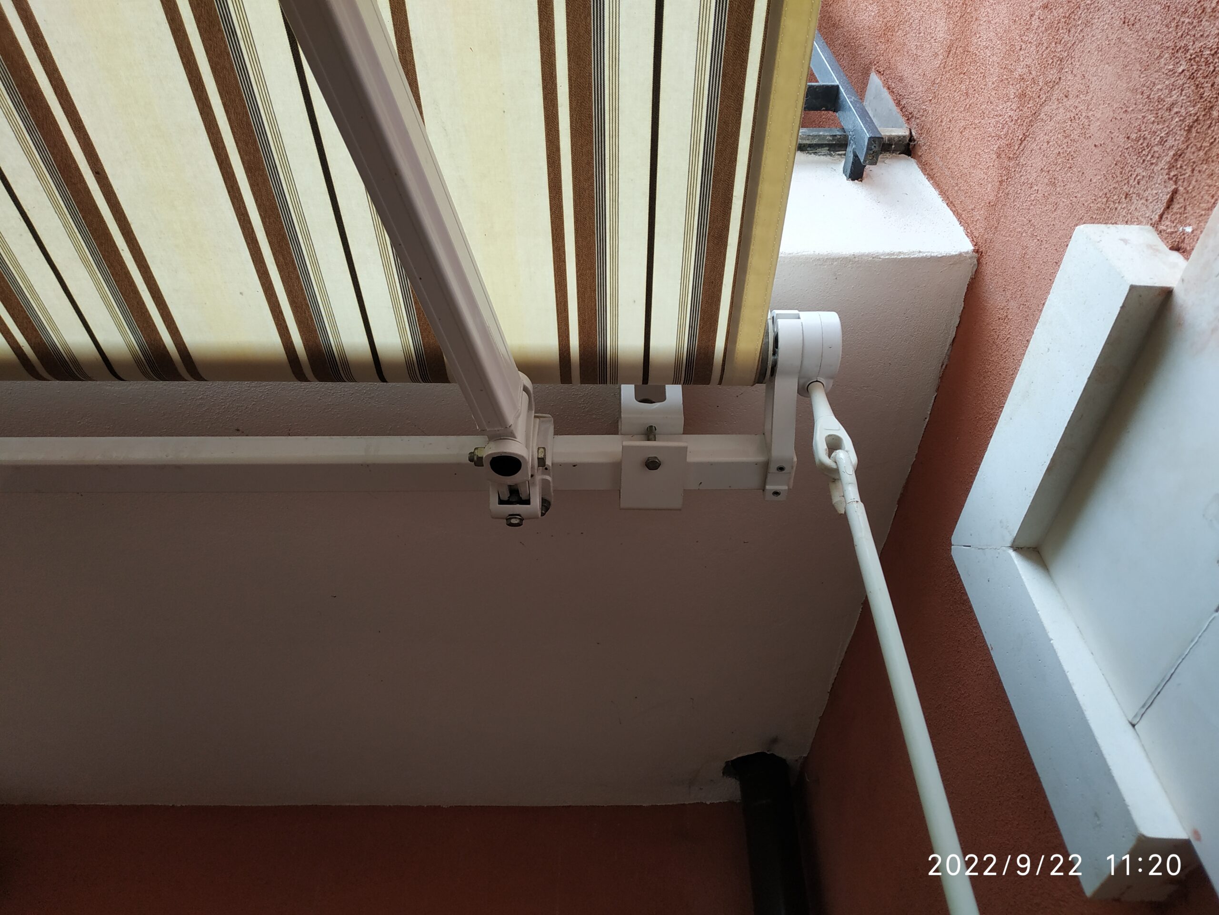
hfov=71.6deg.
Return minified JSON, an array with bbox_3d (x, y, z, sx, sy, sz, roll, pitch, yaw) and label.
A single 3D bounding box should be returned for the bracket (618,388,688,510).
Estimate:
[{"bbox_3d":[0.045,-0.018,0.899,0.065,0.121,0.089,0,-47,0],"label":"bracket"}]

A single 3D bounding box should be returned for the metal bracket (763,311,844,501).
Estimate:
[{"bbox_3d":[0.190,-0.061,0.857,0.065,0.126,0.181,0,-47,0],"label":"metal bracket"}]

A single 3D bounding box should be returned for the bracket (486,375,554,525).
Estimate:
[{"bbox_3d":[-0.085,-0.003,0.858,0.062,0.117,0.118,0,-47,0],"label":"bracket"}]

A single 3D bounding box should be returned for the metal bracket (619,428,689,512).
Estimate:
[{"bbox_3d":[0.044,0.006,0.874,0.064,0.057,0.087,0,-47,0],"label":"metal bracket"}]

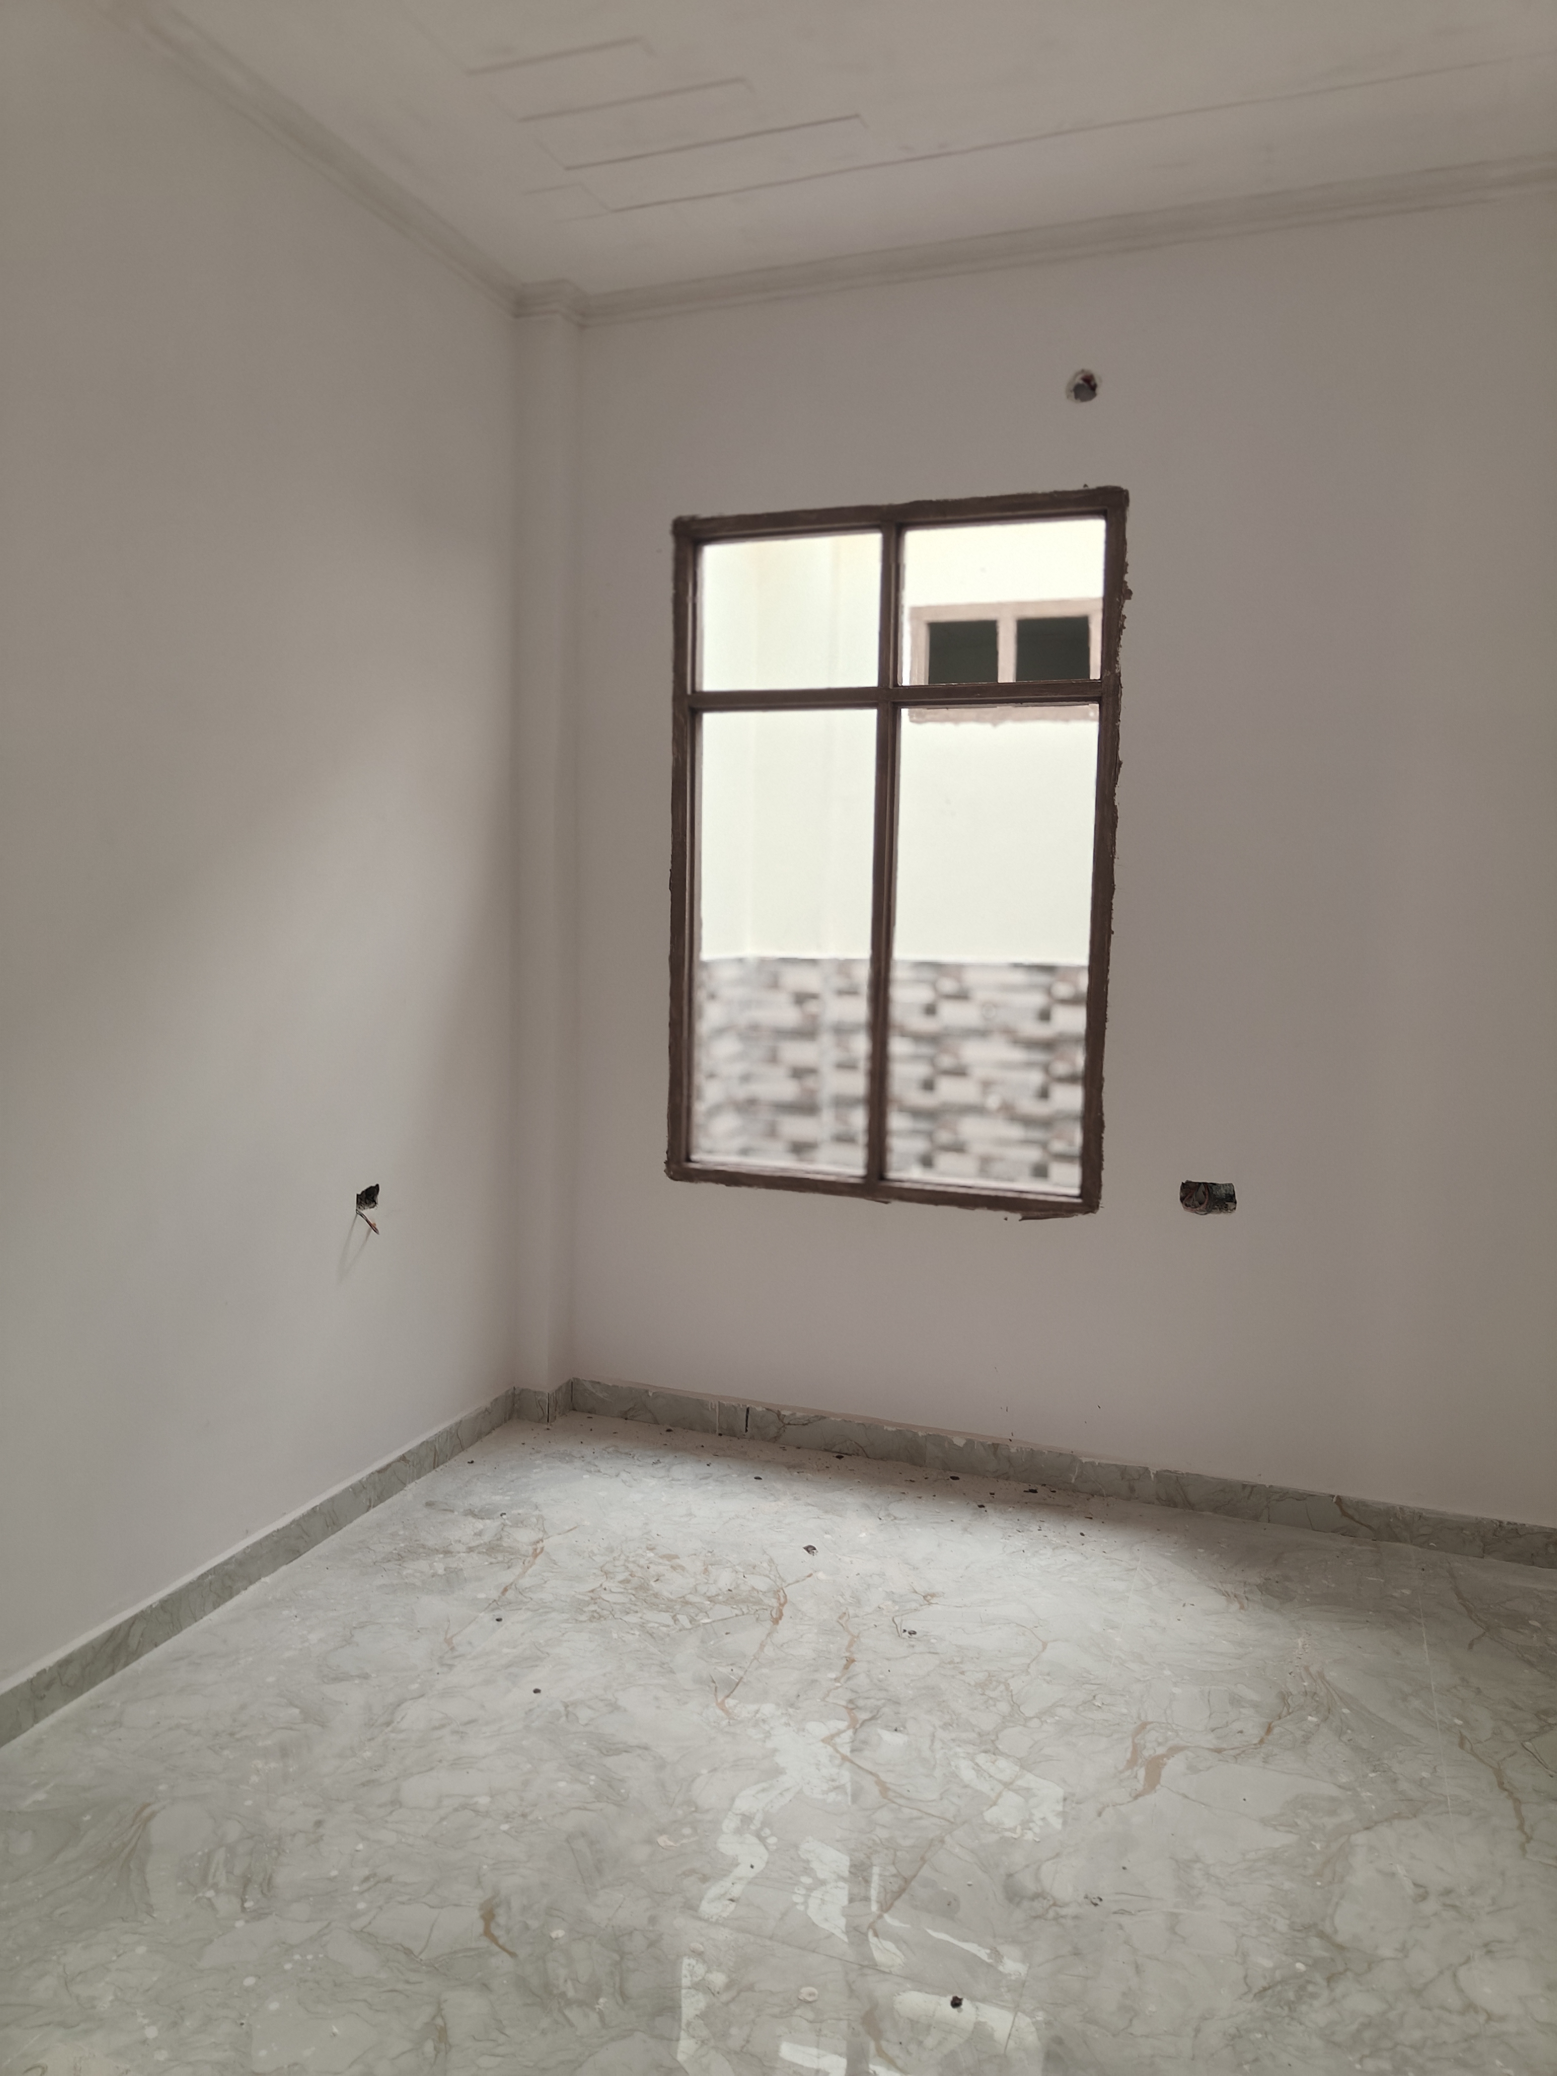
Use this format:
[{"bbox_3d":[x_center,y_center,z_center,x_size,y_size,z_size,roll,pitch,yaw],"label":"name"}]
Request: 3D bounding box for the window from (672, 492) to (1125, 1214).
[{"bbox_3d":[0.278,-0.481,3.820,1.198,1.788,0.080,3,6,20],"label":"window"}]

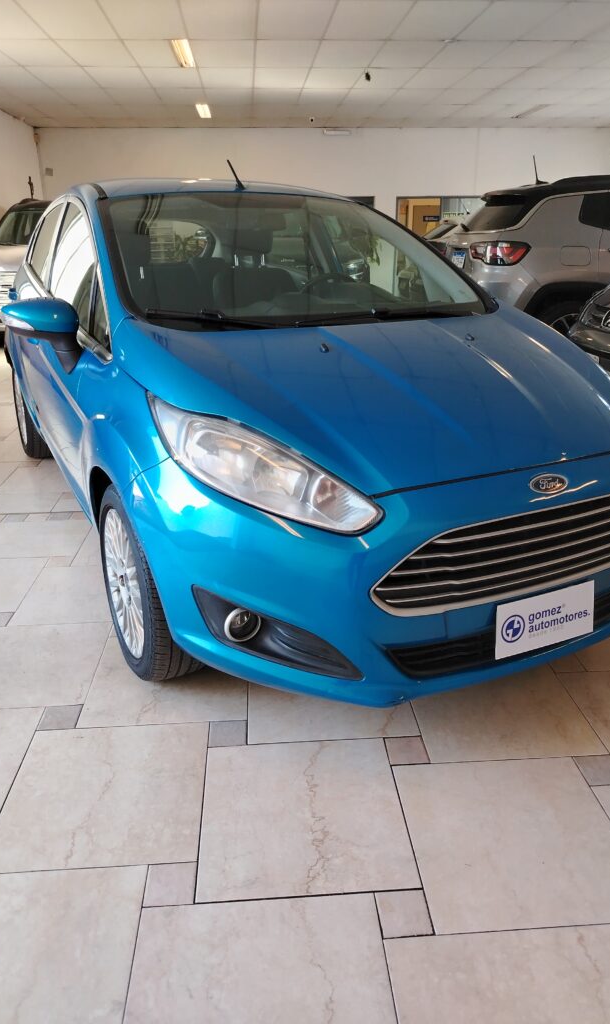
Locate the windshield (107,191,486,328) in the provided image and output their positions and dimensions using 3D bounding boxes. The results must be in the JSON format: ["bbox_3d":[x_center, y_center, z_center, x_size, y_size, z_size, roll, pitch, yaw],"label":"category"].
[{"bbox_3d":[-0.034,-0.911,2.497,1.300,0.130,1.000,-10,49,-25],"label":"windshield"}]

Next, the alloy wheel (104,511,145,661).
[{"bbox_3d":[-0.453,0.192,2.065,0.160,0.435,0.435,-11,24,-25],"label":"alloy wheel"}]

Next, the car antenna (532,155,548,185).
[{"bbox_3d":[2.027,-2.962,6.150,0.130,0.240,0.050,-2,21,-3],"label":"car antenna"}]

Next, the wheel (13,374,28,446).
[{"bbox_3d":[-1.576,-0.609,4.136,0.160,0.435,0.435,-10,24,-25],"label":"wheel"}]

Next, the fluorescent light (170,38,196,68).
[{"bbox_3d":[-1.177,-4.460,6.926,0.170,0.080,1.220,-2,21,-4],"label":"fluorescent light"}]

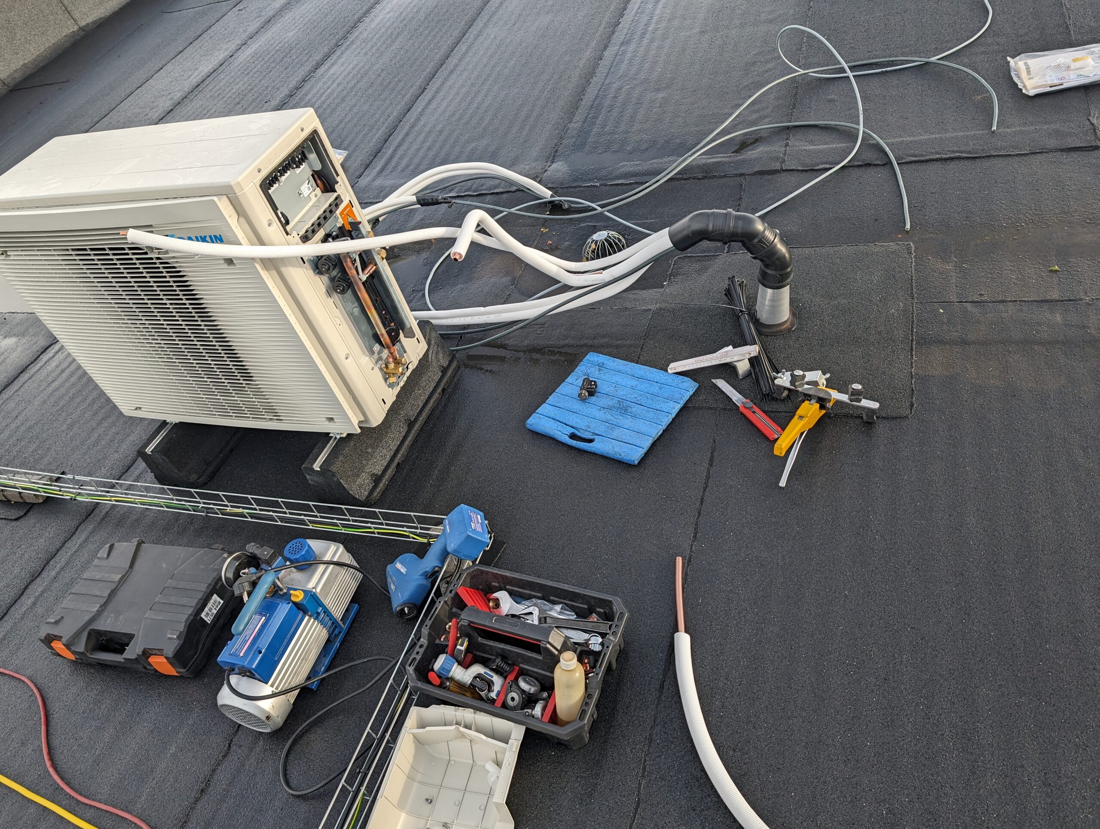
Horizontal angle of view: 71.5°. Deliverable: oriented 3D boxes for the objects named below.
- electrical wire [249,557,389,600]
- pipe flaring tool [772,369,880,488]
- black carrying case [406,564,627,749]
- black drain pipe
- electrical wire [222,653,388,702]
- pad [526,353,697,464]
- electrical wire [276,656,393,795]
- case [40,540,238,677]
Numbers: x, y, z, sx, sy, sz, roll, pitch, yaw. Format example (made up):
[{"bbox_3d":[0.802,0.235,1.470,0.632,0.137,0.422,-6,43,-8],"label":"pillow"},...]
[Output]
[{"bbox_3d":[-0.502,0.376,1.702,0.250,0.175,0.040,-12,43,7],"label":"electrical wire"},{"bbox_3d":[0.604,0.026,1.797,0.255,0.104,0.315,18,54,33],"label":"pipe flaring tool"},{"bbox_3d":[-0.055,0.462,1.503,0.390,0.205,0.282,8,49,26],"label":"black carrying case"},{"bbox_3d":[0.494,-0.419,2.125,0.385,0.333,0.120,22,56,35],"label":"black drain pipe"},{"bbox_3d":[-0.502,0.543,1.603,0.313,0.144,0.078,-19,43,0],"label":"electrical wire"},{"bbox_3d":[0.166,-0.026,2.058,0.352,0.028,0.304,20,55,34],"label":"pad"},{"bbox_3d":[-0.424,0.645,1.565,0.292,0.039,0.186,-25,43,-7],"label":"electrical wire"},{"bbox_3d":[-0.990,0.473,1.892,0.415,0.102,0.292,0,46,19],"label":"case"}]

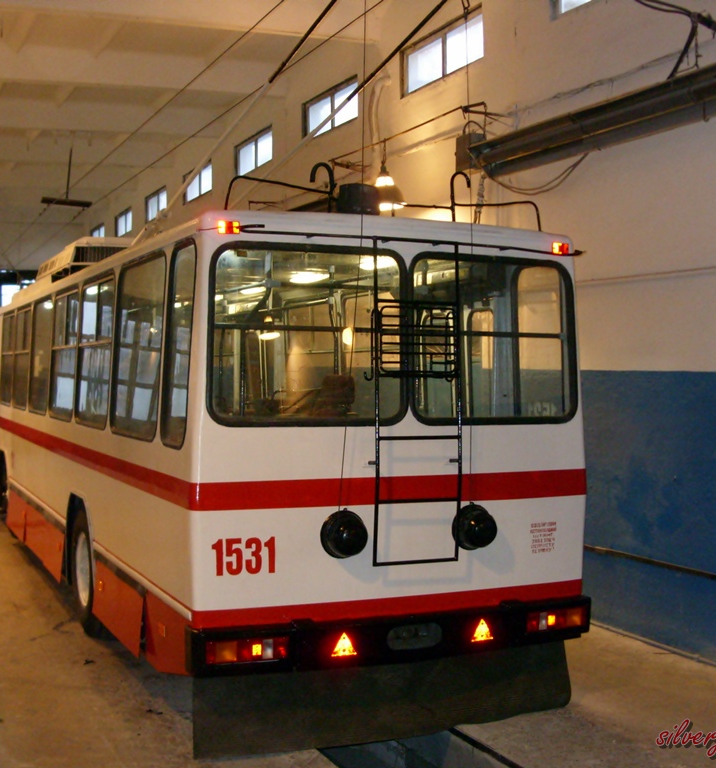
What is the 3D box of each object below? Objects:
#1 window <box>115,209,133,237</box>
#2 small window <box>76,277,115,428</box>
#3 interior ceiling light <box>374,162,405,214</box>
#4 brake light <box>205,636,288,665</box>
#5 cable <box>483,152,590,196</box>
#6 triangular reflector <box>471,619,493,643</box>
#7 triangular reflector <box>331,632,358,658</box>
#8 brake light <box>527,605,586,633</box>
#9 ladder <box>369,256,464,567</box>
[{"bbox_3d":[-5.357,-3.690,25.682,0.120,0.550,1.720,0,1,-24],"label":"window"},{"bbox_3d":[-2.102,-0.246,8.932,0.050,1.180,1.370,3,0,-24],"label":"small window"},{"bbox_3d":[0.283,-2.022,11.566,0.440,0.500,0.440,0,1,0],"label":"interior ceiling light"},{"bbox_3d":[-0.591,1.427,6.015,0.450,0.140,0.070,0,1,-16],"label":"brake light"},{"bbox_3d":[1.522,-1.790,9.696,0.120,0.300,1.550,0,1,-24],"label":"cable"},{"bbox_3d":[0.727,1.437,6.552,0.154,0.140,0.030,0,1,-24],"label":"triangular reflector"},{"bbox_3d":[-0.072,1.438,6.200,0.156,0.140,0.030,0,1,-24],"label":"triangular reflector"},{"bbox_3d":[1.189,1.424,6.800,0.440,0.135,0.070,0,1,-32],"label":"brake light"},{"bbox_3d":[0.322,0.120,6.421,0.571,1.809,0.170,0,1,-24],"label":"ladder"}]

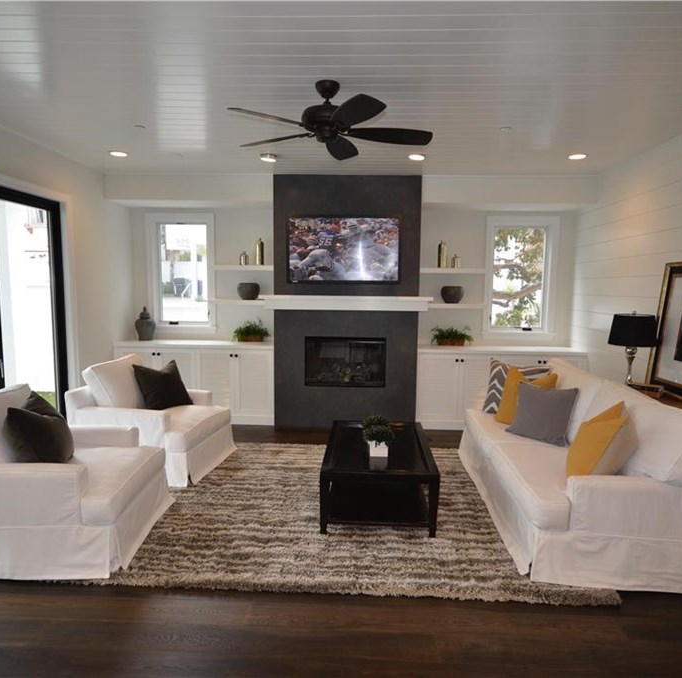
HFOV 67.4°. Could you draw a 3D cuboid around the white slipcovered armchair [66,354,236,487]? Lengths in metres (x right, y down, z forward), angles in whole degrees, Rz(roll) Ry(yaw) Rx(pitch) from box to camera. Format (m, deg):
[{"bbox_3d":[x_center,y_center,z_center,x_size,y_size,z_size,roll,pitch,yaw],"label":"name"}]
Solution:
[{"bbox_3d":[-1.578,0.625,4.443,1.043,0.916,0.964,2,6,9],"label":"white slipcovered armchair"}]

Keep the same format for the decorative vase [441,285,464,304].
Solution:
[{"bbox_3d":[1.248,-0.489,5.713,0.261,0.194,0.261,1,6,2],"label":"decorative vase"}]

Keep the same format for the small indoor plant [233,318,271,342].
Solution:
[{"bbox_3d":[-1.062,-0.096,6.065,0.429,0.308,0.270,1,6,2],"label":"small indoor plant"}]

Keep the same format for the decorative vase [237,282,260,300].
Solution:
[{"bbox_3d":[-1.086,-0.555,6.004,0.267,0.197,0.267,1,6,2],"label":"decorative vase"}]

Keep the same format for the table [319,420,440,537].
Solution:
[{"bbox_3d":[0.271,0.977,3.793,0.746,0.401,1.193,1,6,2],"label":"table"}]

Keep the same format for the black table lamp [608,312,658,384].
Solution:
[{"bbox_3d":[2.355,0.088,4.148,0.359,0.622,0.359,1,6,2],"label":"black table lamp"}]

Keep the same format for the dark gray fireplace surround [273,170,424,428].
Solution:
[{"bbox_3d":[0.062,-0.377,5.643,1.522,2.686,0.569,1,6,2],"label":"dark gray fireplace surround"}]

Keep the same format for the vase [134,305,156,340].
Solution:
[{"bbox_3d":[-2.340,-0.178,6.127,0.246,0.427,0.246,1,6,2],"label":"vase"}]

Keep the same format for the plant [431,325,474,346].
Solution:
[{"bbox_3d":[1.295,-0.031,5.940,0.485,0.264,0.278,1,6,2],"label":"plant"}]

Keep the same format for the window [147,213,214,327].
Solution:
[{"bbox_3d":[-1.877,-0.791,5.997,0.798,1.343,0.103,1,6,2],"label":"window"}]

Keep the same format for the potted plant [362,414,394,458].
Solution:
[{"bbox_3d":[0.259,0.676,3.600,0.211,0.288,0.211,1,6,2],"label":"potted plant"}]

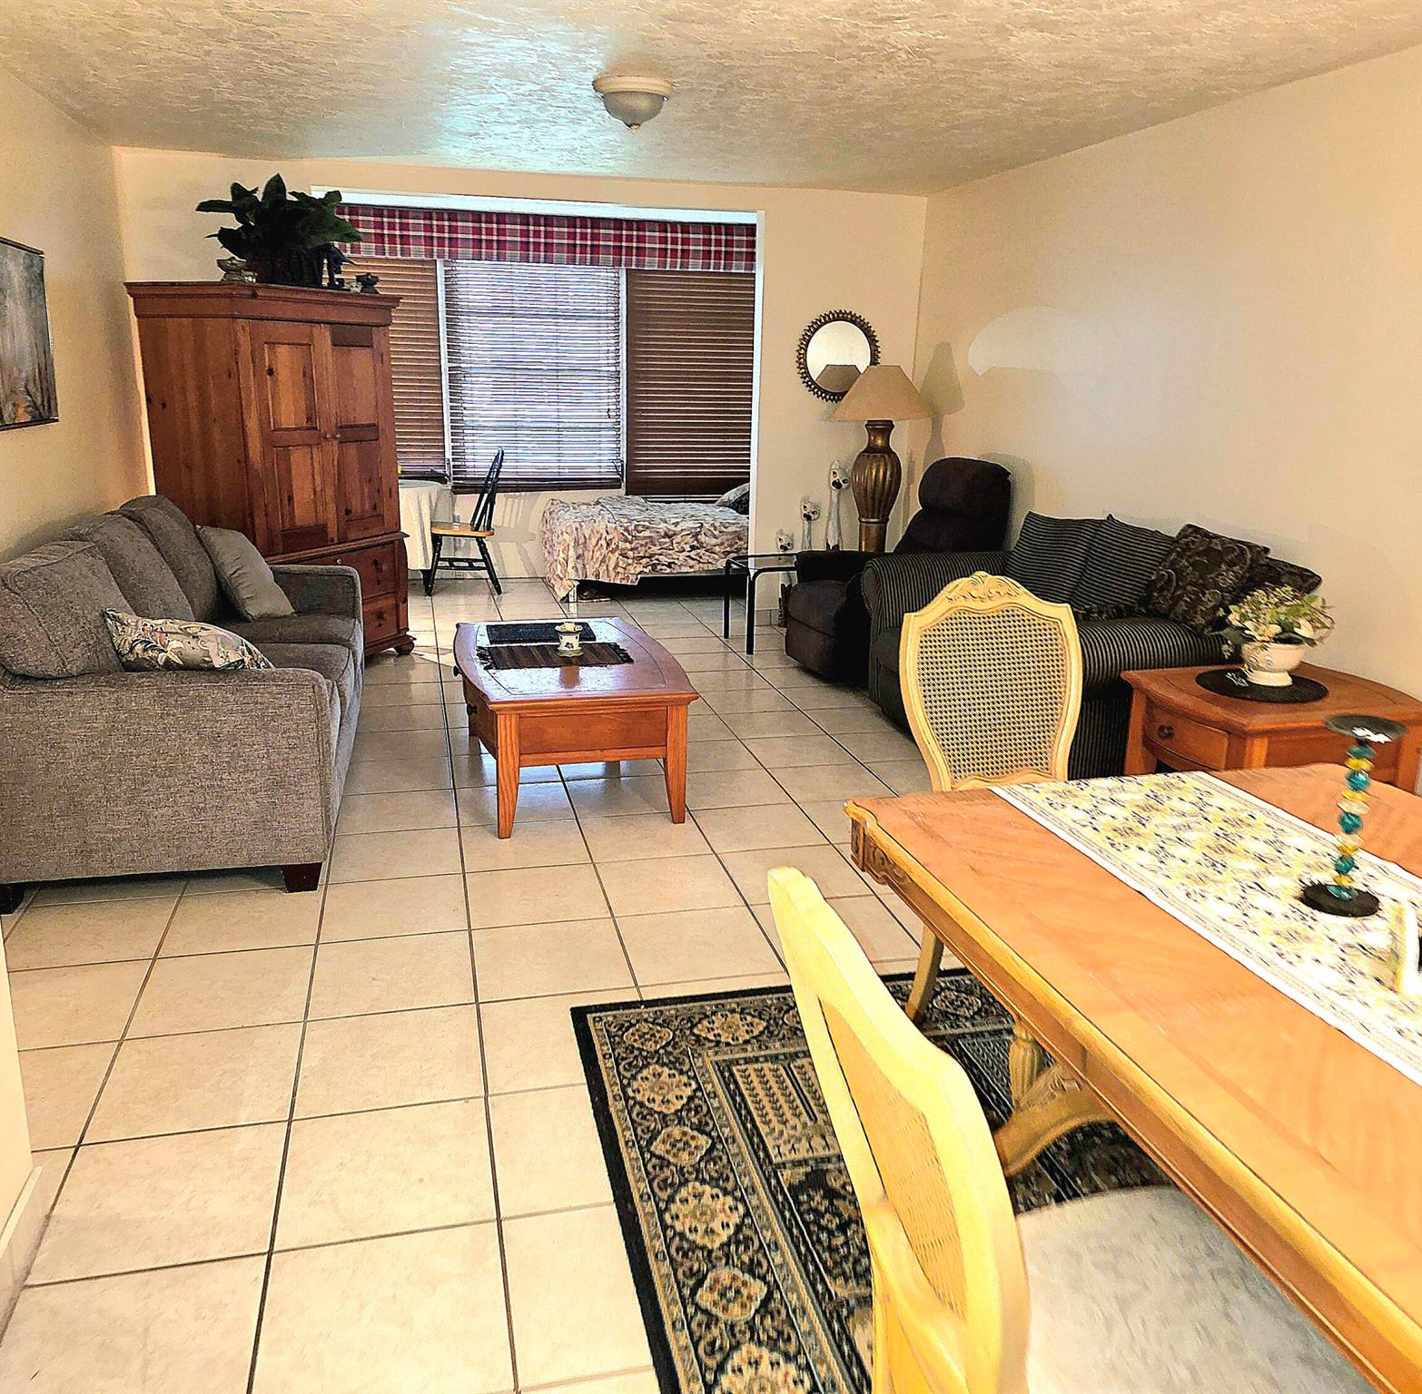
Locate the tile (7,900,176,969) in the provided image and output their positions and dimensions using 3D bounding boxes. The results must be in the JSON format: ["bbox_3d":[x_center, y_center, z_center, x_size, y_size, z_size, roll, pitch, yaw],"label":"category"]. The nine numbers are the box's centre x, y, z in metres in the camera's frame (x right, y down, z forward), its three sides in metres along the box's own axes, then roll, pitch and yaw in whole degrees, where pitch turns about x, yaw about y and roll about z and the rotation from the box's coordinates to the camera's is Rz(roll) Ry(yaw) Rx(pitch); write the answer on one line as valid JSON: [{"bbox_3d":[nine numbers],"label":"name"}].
[{"bbox_3d":[-1.683,0.647,3.355,0.396,0.010,0.396,-3,16,-13],"label":"tile"}]

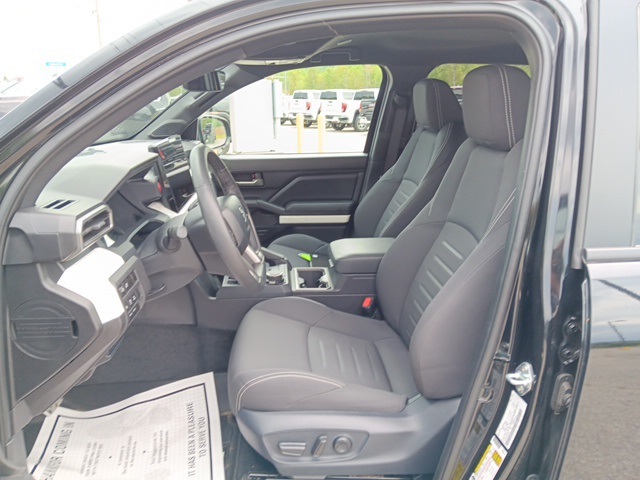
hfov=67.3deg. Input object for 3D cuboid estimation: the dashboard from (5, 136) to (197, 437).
[{"bbox_3d":[-0.600,-0.079,1.540,0.420,0.465,1.500,-1,16,-3],"label":"dashboard"}]

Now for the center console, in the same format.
[{"bbox_3d":[-0.026,0.149,1.643,0.860,0.310,0.250,-1,16,-3],"label":"center console"}]

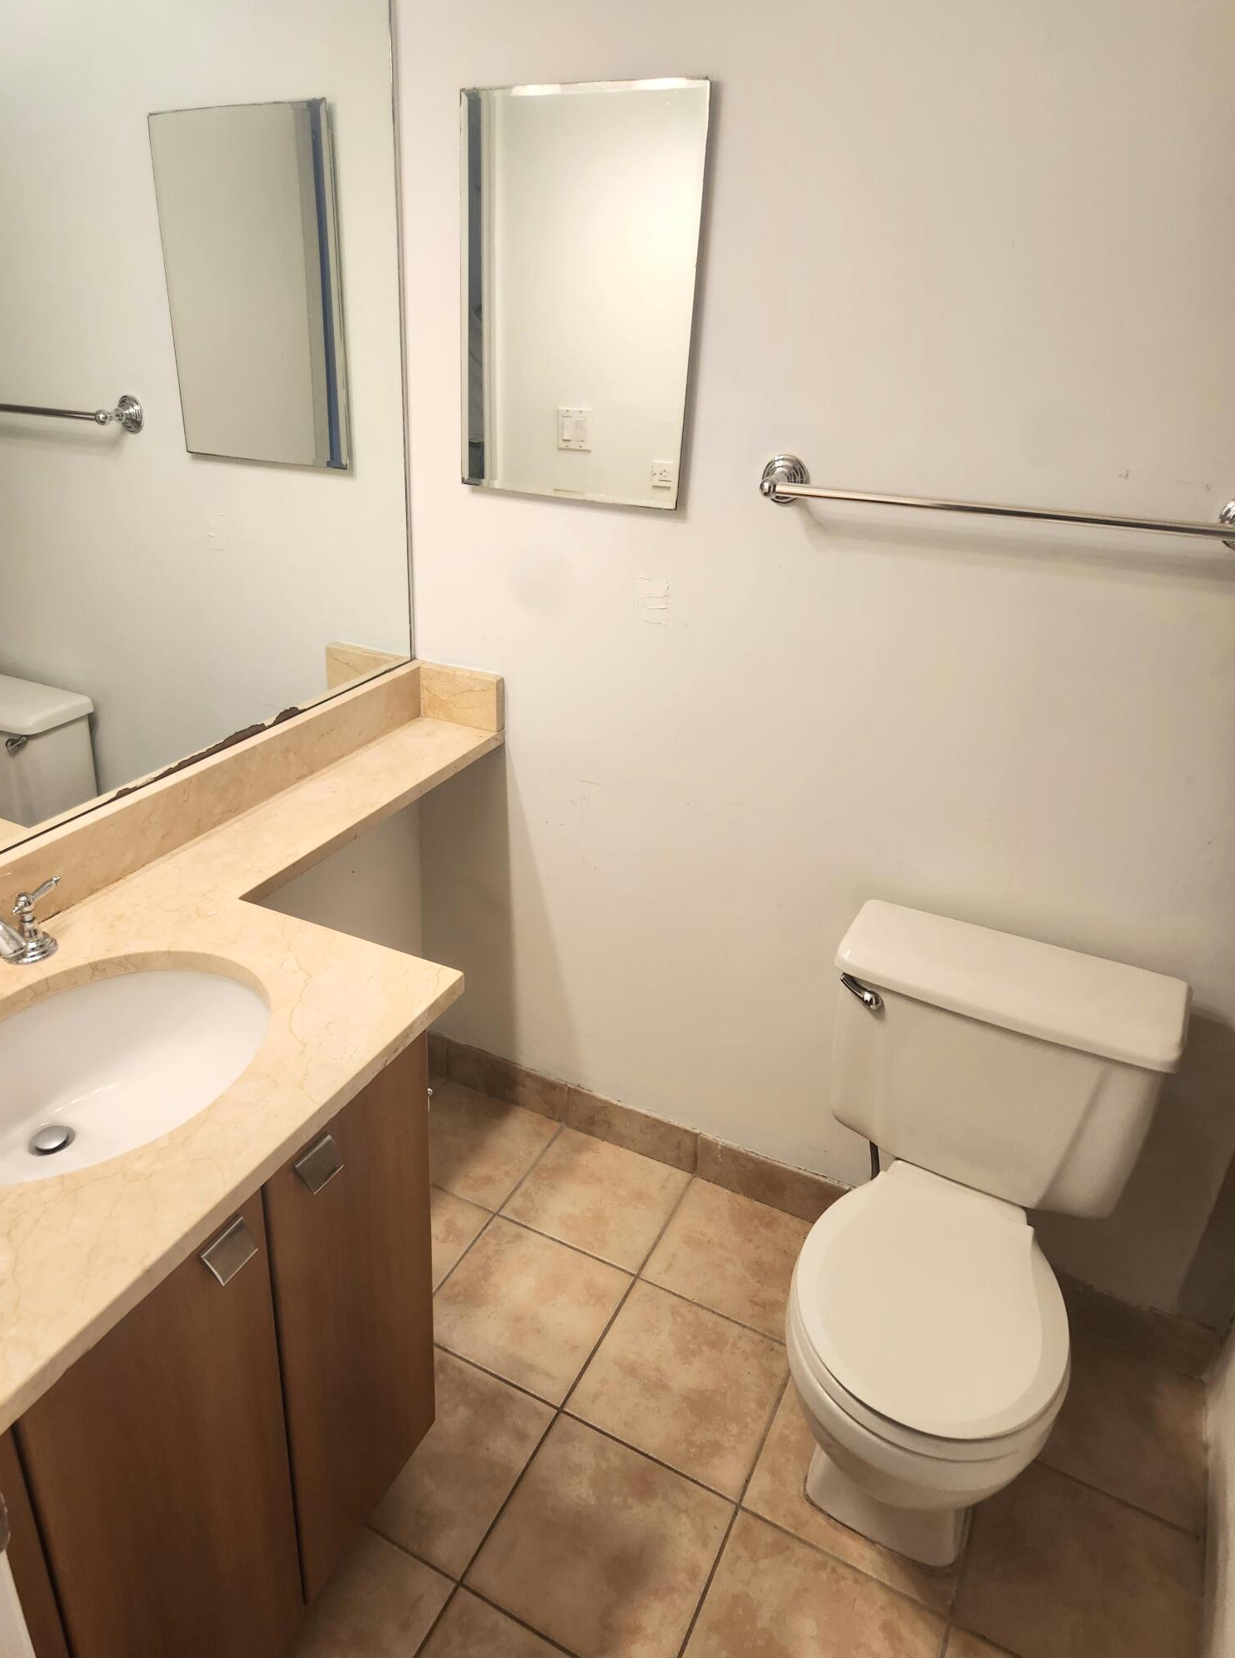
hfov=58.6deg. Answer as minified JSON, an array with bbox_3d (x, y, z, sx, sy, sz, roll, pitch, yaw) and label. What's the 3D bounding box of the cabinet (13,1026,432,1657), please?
[{"bbox_3d":[-0.639,0.651,1.426,0.535,0.830,0.660,16,30,20],"label":"cabinet"}]

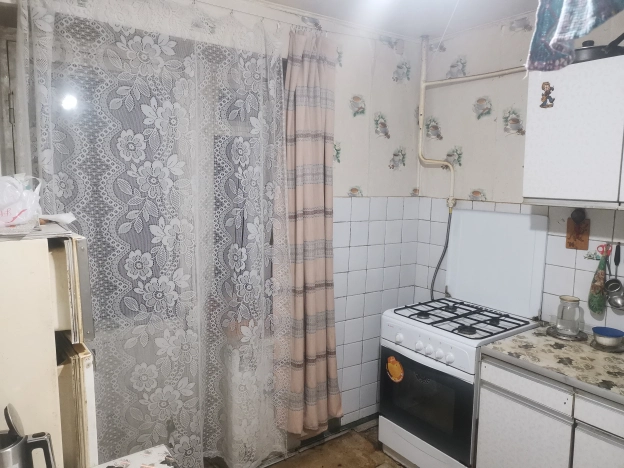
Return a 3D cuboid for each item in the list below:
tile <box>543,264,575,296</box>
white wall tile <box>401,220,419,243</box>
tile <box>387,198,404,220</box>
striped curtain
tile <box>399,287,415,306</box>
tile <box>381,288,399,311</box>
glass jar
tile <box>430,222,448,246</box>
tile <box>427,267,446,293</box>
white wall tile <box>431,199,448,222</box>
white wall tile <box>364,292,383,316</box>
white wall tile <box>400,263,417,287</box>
[{"bbox_3d":[1.269,0.239,2.404,0.010,0.150,0.150,-3,8,-36],"label":"tile"},{"bbox_3d":[0.654,-0.018,3.126,0.150,0.150,0.008,-3,8,-36],"label":"white wall tile"},{"bbox_3d":[0.530,-0.164,2.988,0.148,0.145,0.010,-3,8,-35],"label":"tile"},{"bbox_3d":[0.018,0.048,2.571,0.410,2.180,0.110,-3,8,-35],"label":"striped curtain"},{"bbox_3d":[0.631,0.429,3.145,0.146,0.149,0.010,-3,8,-35],"label":"tile"},{"bbox_3d":[0.510,0.436,3.071,0.151,0.150,0.010,-3,8,-37],"label":"tile"},{"bbox_3d":[1.238,0.394,2.261,0.103,0.160,0.103,6,8,29],"label":"glass jar"},{"bbox_3d":[0.817,-0.004,2.990,0.010,0.149,0.152,-3,8,-35],"label":"tile"},{"bbox_3d":[0.813,0.300,3.036,0.010,0.150,0.150,-3,8,-36],"label":"tile"},{"bbox_3d":[0.828,-0.150,2.995,0.010,0.150,0.151,-3,8,-37],"label":"white wall tile"},{"bbox_3d":[0.389,0.445,2.975,0.150,0.150,0.010,-3,8,-36],"label":"white wall tile"},{"bbox_3d":[0.638,0.282,3.137,0.150,0.150,0.010,-3,8,-36],"label":"white wall tile"}]

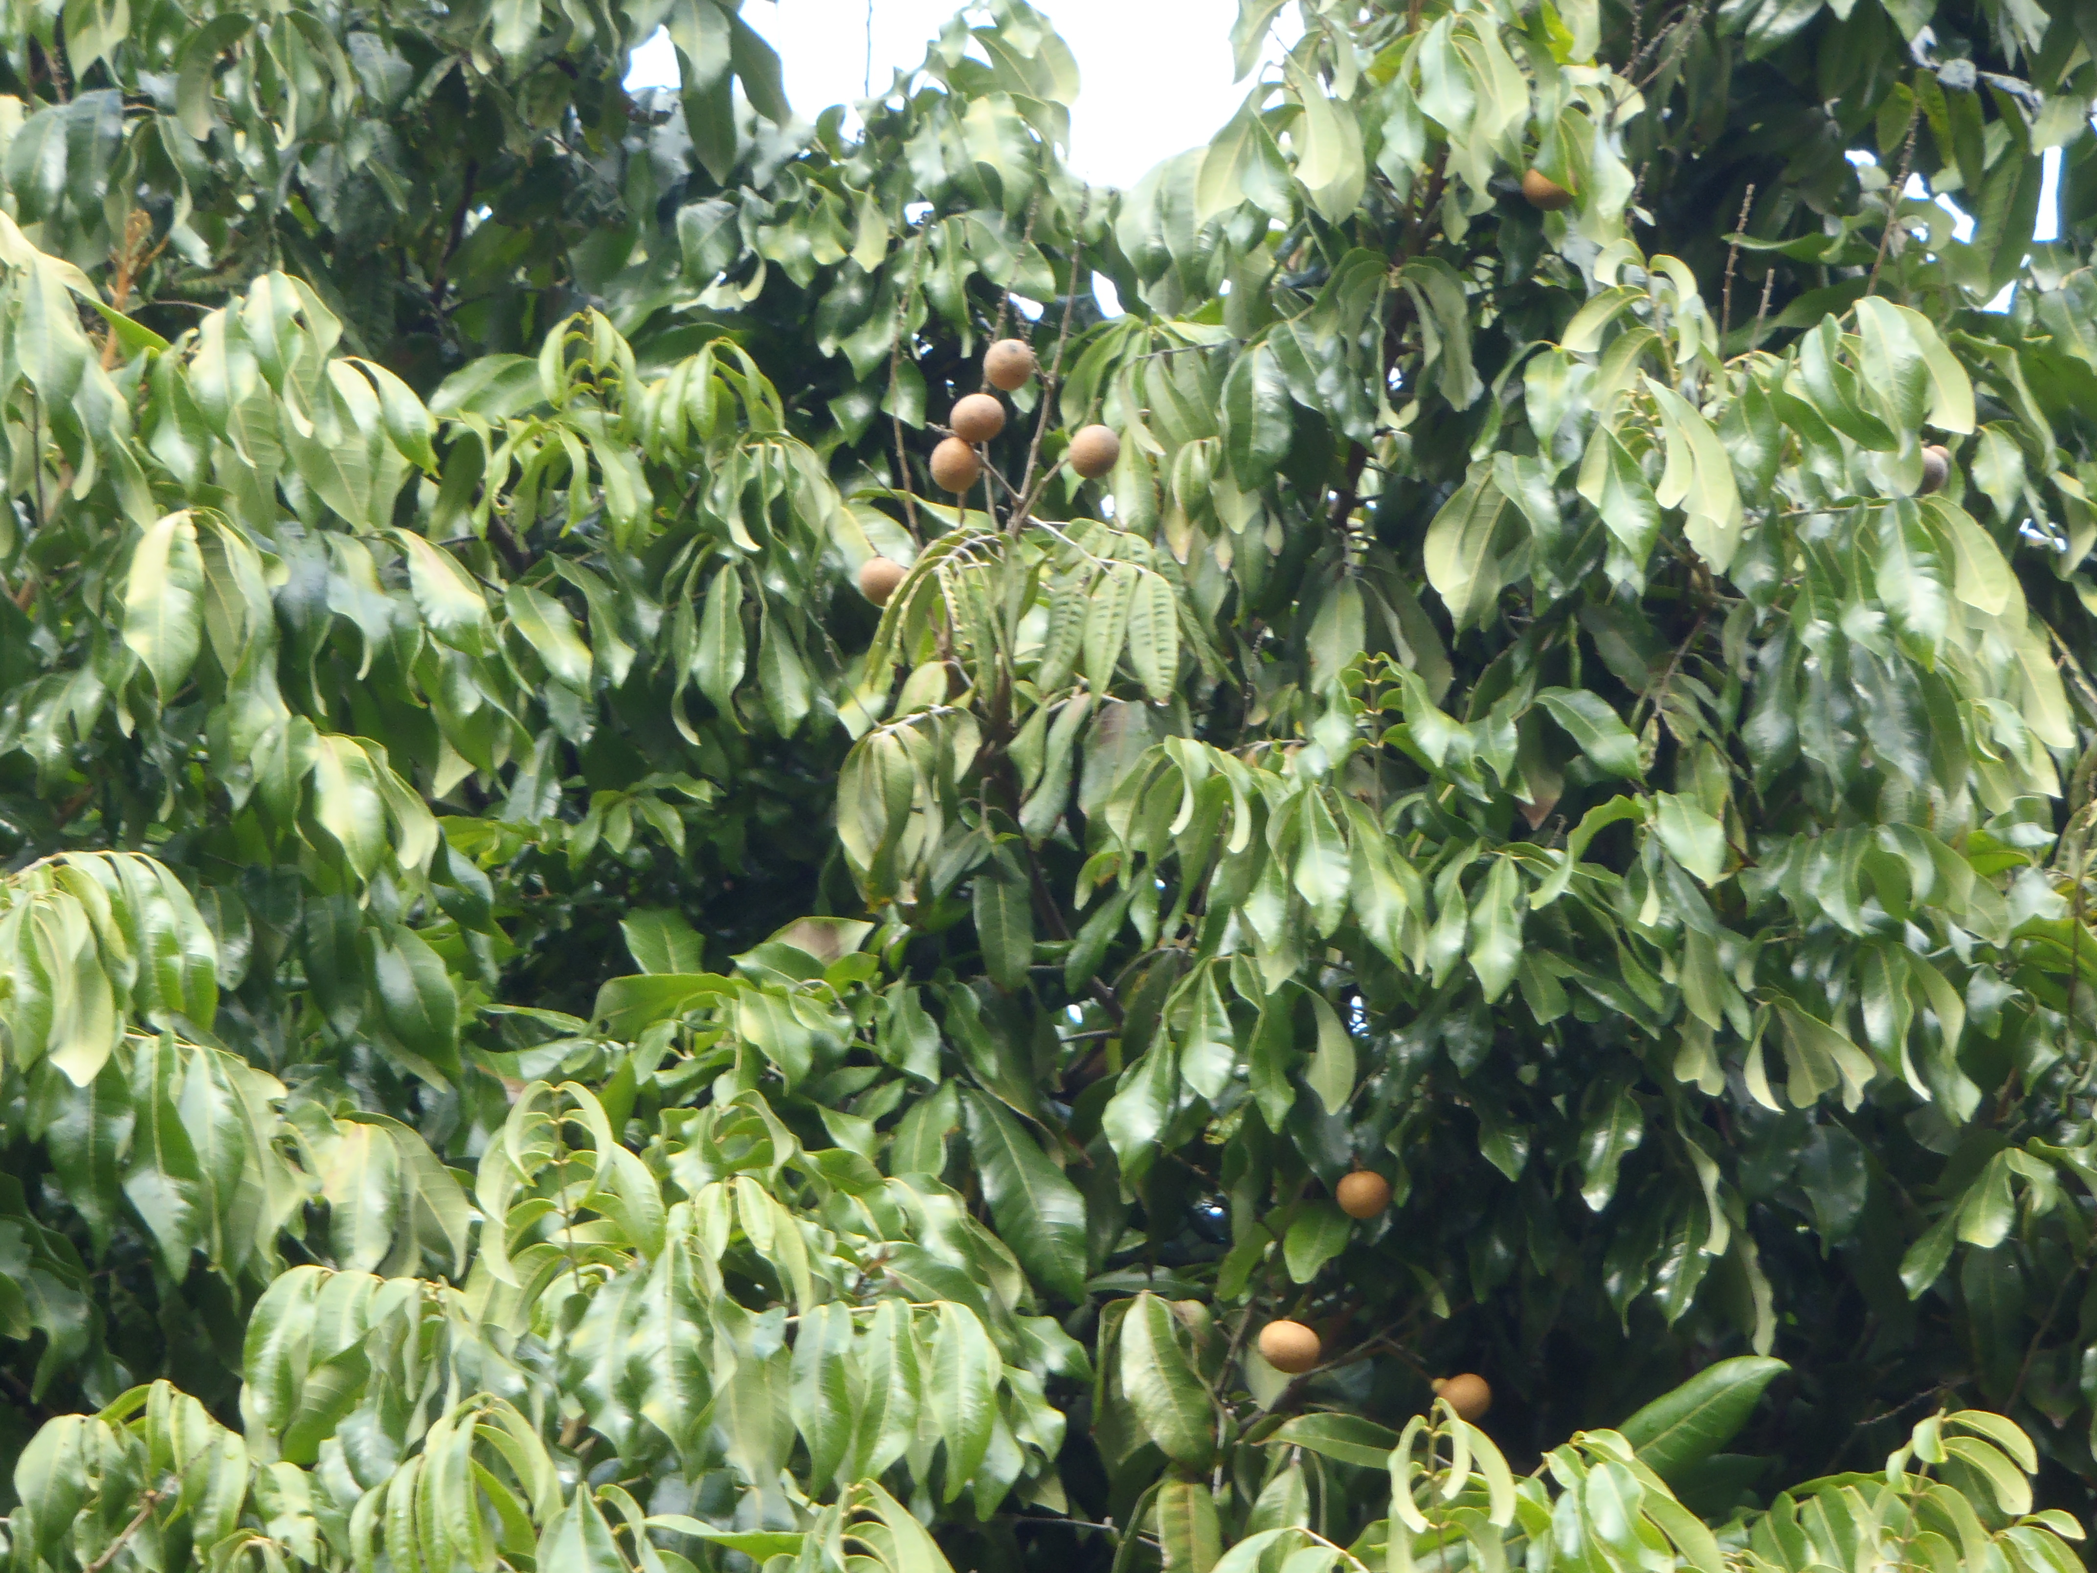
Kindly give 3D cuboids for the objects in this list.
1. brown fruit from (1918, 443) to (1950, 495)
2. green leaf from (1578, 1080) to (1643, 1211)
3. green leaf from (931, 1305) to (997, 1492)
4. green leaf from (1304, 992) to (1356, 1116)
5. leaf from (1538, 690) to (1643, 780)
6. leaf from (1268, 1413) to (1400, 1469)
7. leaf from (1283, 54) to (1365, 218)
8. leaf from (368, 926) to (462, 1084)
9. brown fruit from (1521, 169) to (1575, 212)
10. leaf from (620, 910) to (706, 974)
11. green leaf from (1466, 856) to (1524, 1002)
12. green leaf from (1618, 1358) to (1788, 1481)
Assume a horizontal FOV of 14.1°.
[{"bbox_3d":[0.481,-0.173,4.650,0.025,0.025,0.025,0,-10,0],"label":"brown fruit"},{"bbox_3d":[0.308,0.196,4.650,0.031,0.076,0.024,15,-10,0],"label":"green leaf"},{"bbox_3d":[-0.043,0.314,4.350,0.036,0.101,0.022,0,-8,-11],"label":"green leaf"},{"bbox_3d":[0.156,0.148,4.700,0.027,0.069,0.018,-7,-5,-11],"label":"green leaf"},{"bbox_3d":[0.300,-0.029,4.700,0.073,0.029,0.022,39,0,12],"label":"leaf"},{"bbox_3d":[0.153,0.347,4.500,0.078,0.031,0.020,6,-33,0],"label":"leaf"},{"bbox_3d":[0.155,-0.362,4.750,0.041,0.092,0.025,-15,-5,11],"label":"leaf"},{"bbox_3d":[-0.340,0.117,4.550,0.038,0.095,0.020,-27,-8,-8],"label":"leaf"},{"bbox_3d":[0.271,-0.326,4.600,0.029,0.028,0.029,0,-12,0],"label":"brown fruit"},{"bbox_3d":[-0.211,0.092,4.650,0.040,0.063,0.025,-21,-15,0],"label":"leaf"},{"bbox_3d":[0.245,0.078,4.650,0.029,0.079,0.020,5,-8,0],"label":"green leaf"},{"bbox_3d":[0.340,0.334,4.450,0.113,0.039,0.025,-35,0,-5],"label":"green leaf"}]

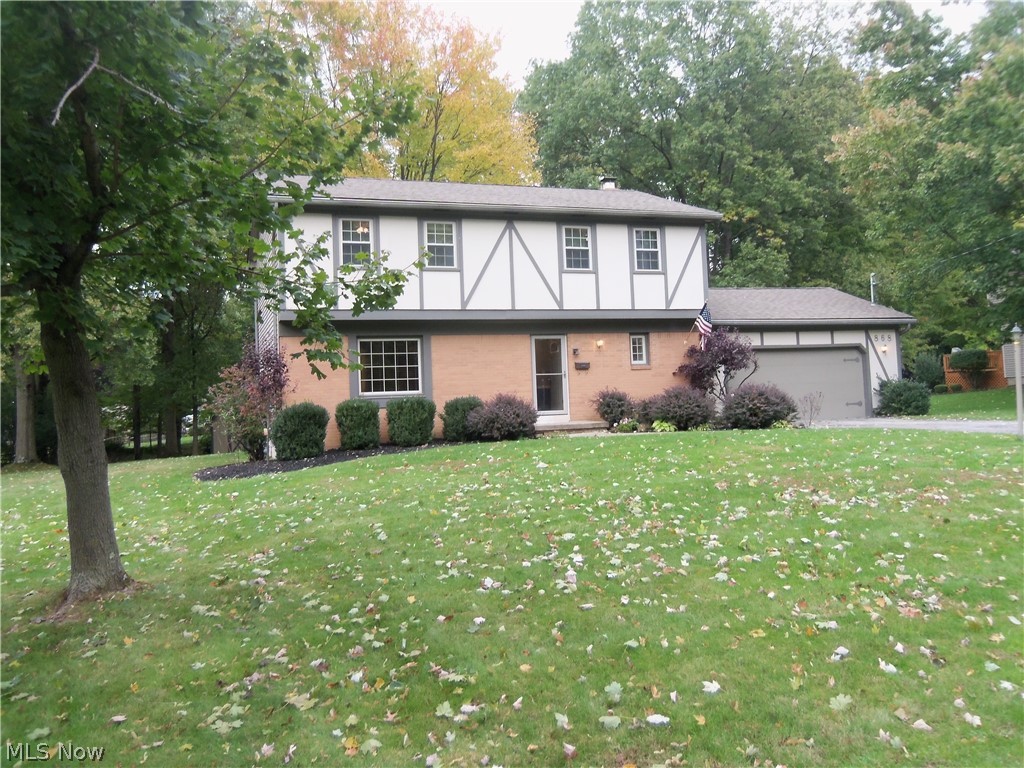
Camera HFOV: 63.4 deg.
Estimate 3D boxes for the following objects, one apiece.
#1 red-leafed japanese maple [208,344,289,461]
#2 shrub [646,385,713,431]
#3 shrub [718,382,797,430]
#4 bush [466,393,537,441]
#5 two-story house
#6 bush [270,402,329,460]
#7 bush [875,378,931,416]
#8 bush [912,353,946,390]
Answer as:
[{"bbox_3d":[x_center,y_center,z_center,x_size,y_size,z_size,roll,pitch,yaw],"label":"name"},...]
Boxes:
[{"bbox_3d":[-5.640,0.396,17.729,1.582,2.483,1.468,-2,-1,-20],"label":"red-leafed japanese maple"},{"bbox_3d":[4.299,0.596,21.007,1.590,1.167,1.475,-2,-1,-20],"label":"shrub"},{"bbox_3d":[6.149,0.561,20.663,1.762,1.197,1.635,-2,-1,-20],"label":"shrub"},{"bbox_3d":[-0.239,0.741,18.874,1.546,1.094,1.434,-2,-1,0],"label":"bush"},{"bbox_3d":[2.391,-2.329,25.253,19.195,7.487,8.844,-2,-1,-20],"label":"two-story house"},{"bbox_3d":[-4.579,1.028,17.932,1.219,1.256,1.219,-2,-1,-20],"label":"bush"},{"bbox_3d":[11.763,0.407,24.951,1.480,1.145,1.449,-2,-1,-20],"label":"bush"},{"bbox_3d":[21.003,-0.632,41.869,1.490,1.921,1.459,-2,-1,-20],"label":"bush"}]

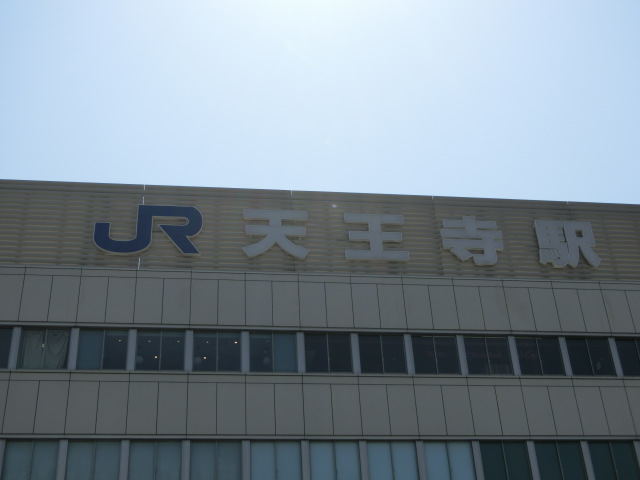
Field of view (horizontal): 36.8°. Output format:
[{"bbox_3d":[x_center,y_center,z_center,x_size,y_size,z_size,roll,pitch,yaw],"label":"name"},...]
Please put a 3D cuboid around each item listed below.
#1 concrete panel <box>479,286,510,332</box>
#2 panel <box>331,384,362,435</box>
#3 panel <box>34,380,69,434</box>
[{"bbox_3d":[6.467,2.580,35.635,0.970,1.859,0.100,2,-34,-8],"label":"concrete panel"},{"bbox_3d":[0.905,5.773,32.606,0.970,1.857,0.100,2,-34,-8],"label":"panel"},{"bbox_3d":[-8.990,5.624,32.259,0.990,1.894,0.120,2,-34,-8],"label":"panel"}]

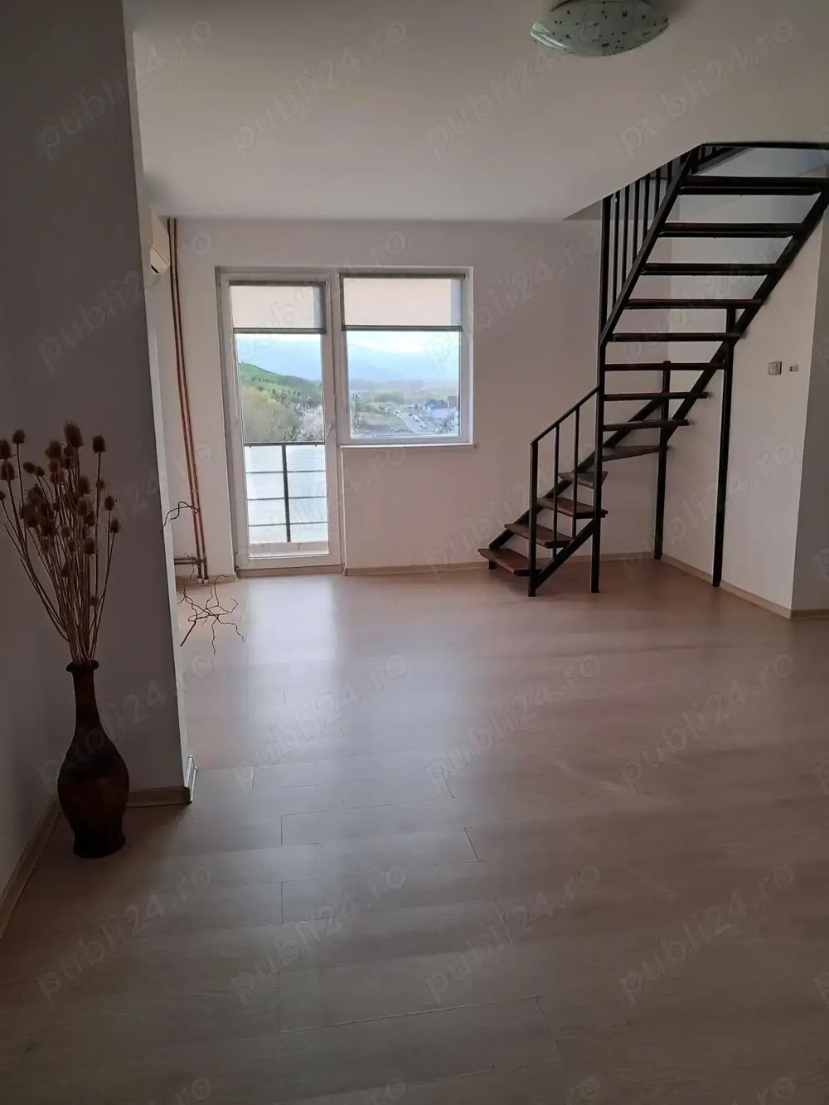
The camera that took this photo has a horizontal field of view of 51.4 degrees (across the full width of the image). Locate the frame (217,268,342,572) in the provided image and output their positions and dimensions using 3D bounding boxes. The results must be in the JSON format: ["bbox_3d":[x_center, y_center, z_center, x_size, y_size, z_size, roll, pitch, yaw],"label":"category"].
[{"bbox_3d":[-0.915,-0.902,6.137,0.798,2.110,0.120,-3,12,-9],"label":"frame"}]

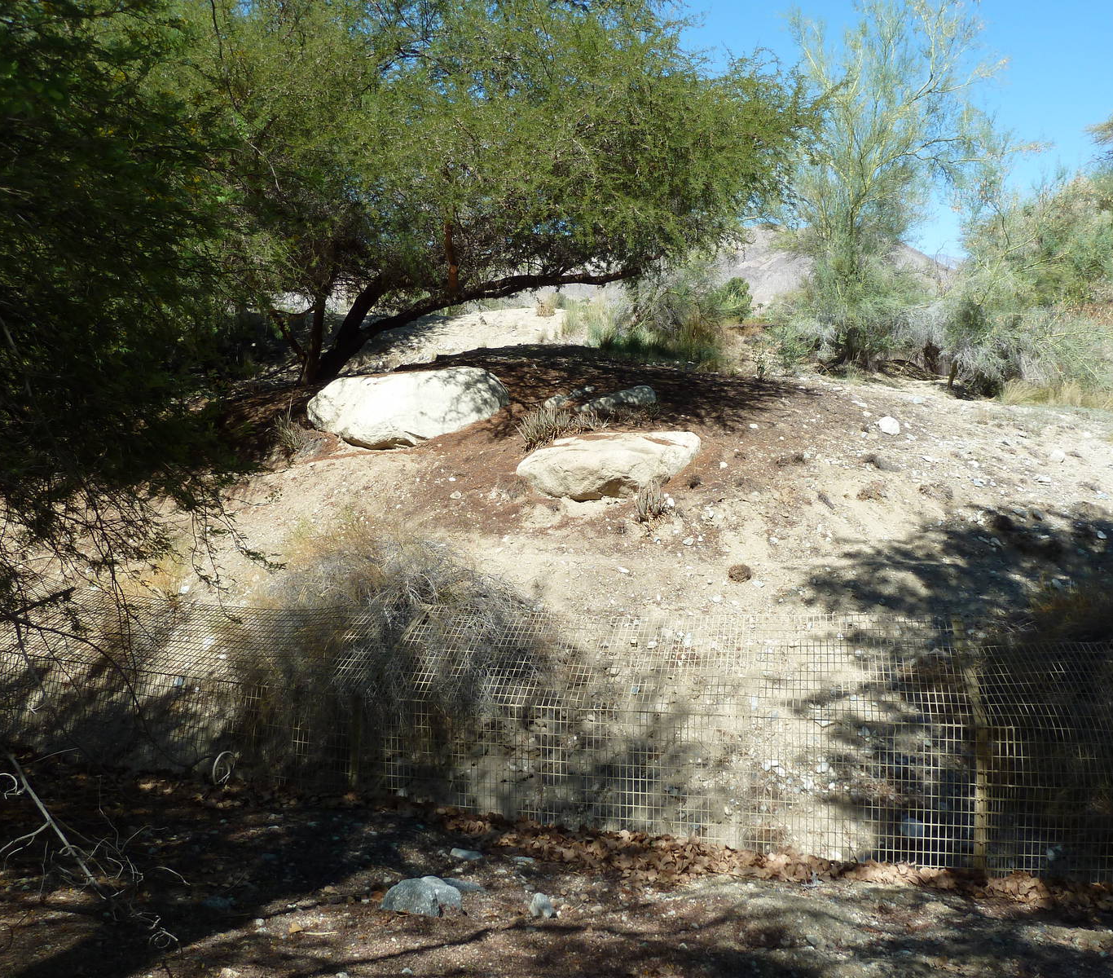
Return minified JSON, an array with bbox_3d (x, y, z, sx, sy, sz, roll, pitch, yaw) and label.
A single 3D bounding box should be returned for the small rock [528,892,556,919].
[{"bbox_3d":[-0.045,1.357,3.560,0.083,0.070,0.075,0,2,-1],"label":"small rock"}]

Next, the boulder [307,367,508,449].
[{"bbox_3d":[-1.159,-0.618,8.600,1.550,0.660,0.950,0,2,-8],"label":"boulder"}]

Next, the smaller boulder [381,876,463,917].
[{"bbox_3d":[-0.446,1.353,3.630,0.265,0.115,0.190,0,2,-7],"label":"smaller boulder"}]

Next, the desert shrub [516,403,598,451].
[{"bbox_3d":[0.004,-0.459,8.200,0.600,0.320,0.450,0,2,0],"label":"desert shrub"}]

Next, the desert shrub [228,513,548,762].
[{"bbox_3d":[-0.702,0.605,4.900,1.430,1.020,1.200,0,2,-8],"label":"desert shrub"}]

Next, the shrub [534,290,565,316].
[{"bbox_3d":[-0.094,-2.628,15.500,0.430,0.360,0.400,0,2,0],"label":"shrub"}]

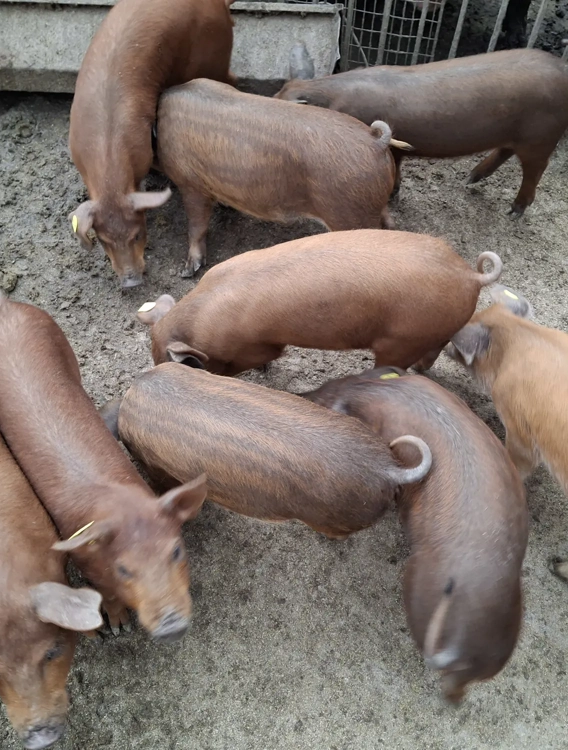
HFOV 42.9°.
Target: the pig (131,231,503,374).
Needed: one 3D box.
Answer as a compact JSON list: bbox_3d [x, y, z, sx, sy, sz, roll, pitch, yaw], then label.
[{"bbox_3d":[0.074,-0.130,1.719,0.794,0.440,0.250,-4,55,-5],"label":"pig"}]

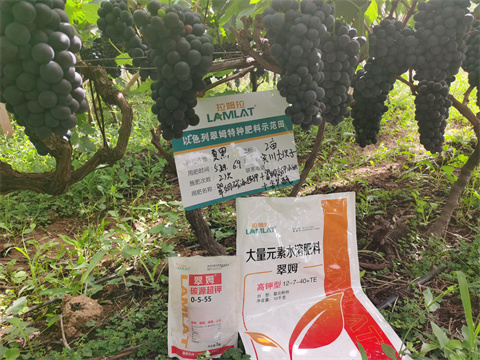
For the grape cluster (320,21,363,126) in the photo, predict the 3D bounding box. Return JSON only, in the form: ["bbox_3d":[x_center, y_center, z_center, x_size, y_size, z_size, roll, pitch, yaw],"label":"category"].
[{"bbox_3d":[0.223,-0.236,0.840,0.112,0.222,0.105,4,18,11],"label":"grape cluster"}]

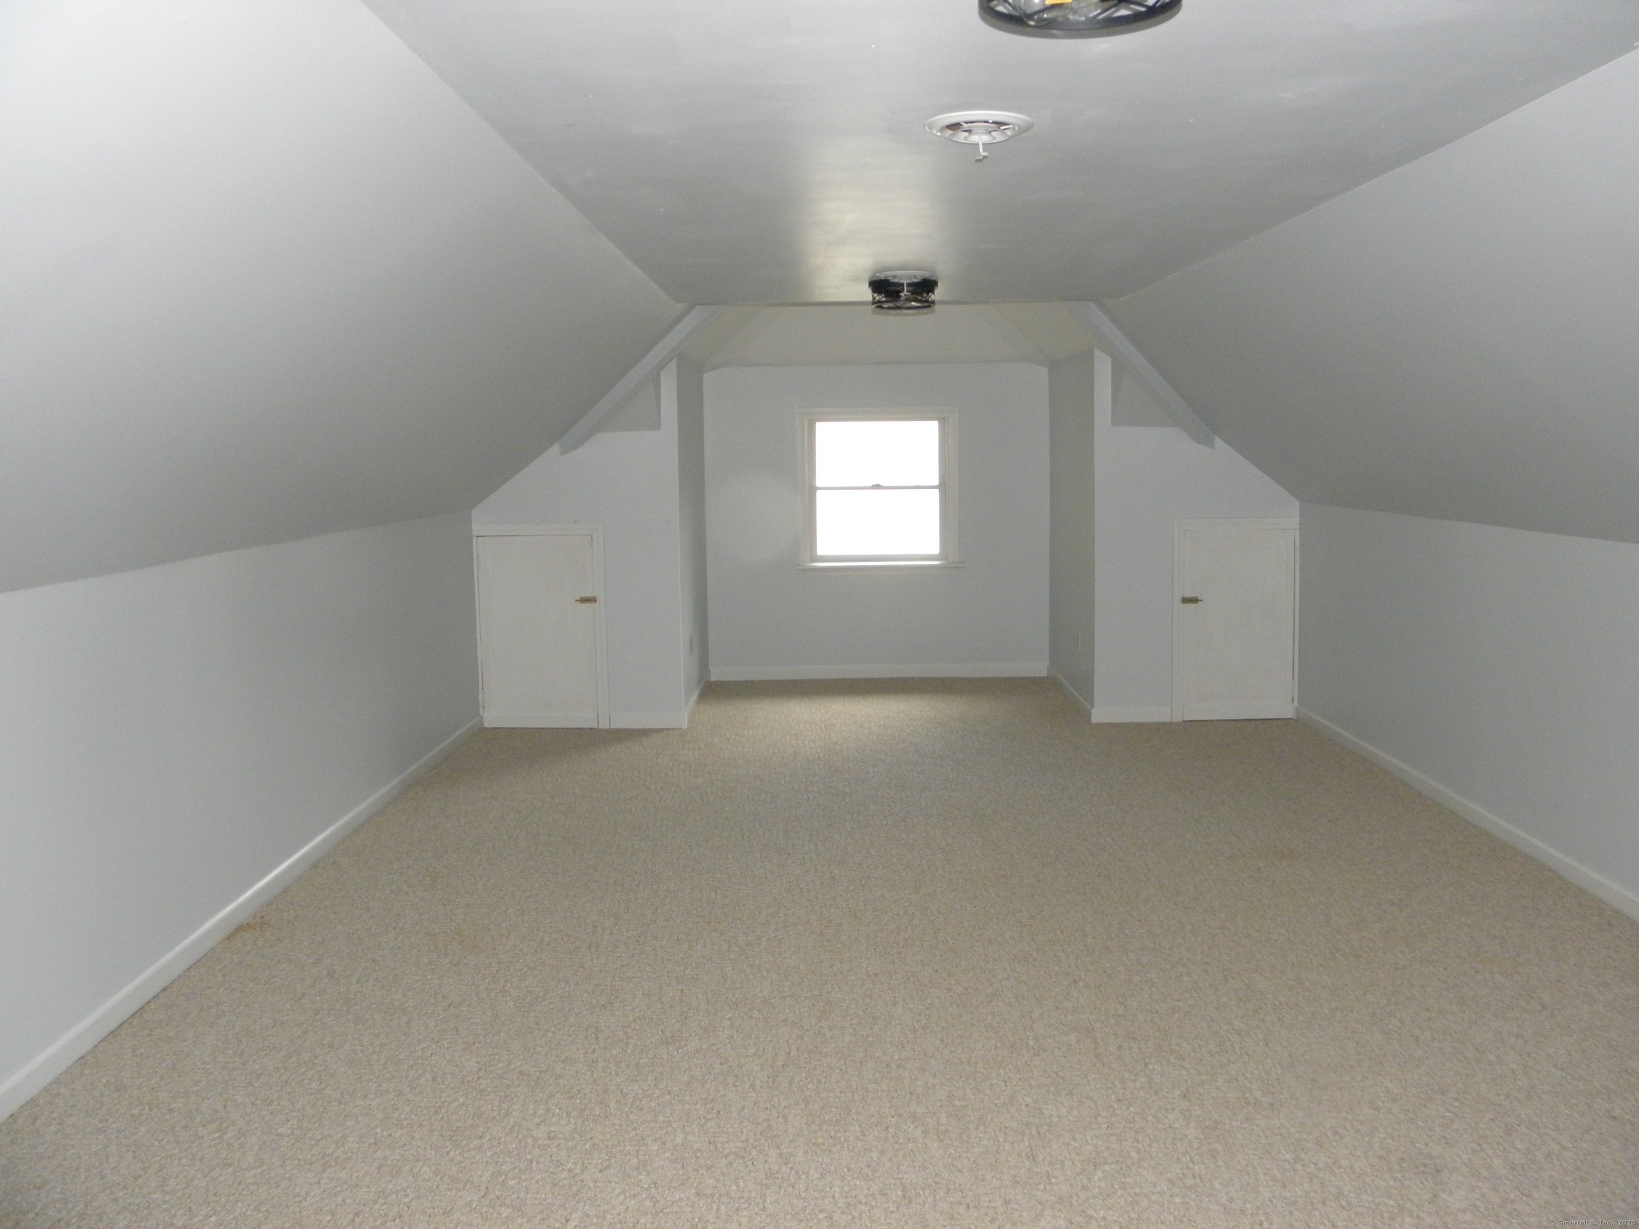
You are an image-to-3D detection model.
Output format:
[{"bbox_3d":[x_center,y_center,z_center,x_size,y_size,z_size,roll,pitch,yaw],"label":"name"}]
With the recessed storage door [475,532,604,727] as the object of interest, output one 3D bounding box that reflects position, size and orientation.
[{"bbox_3d":[-1.542,0.089,7.396,0.711,1.108,0.050,-1,7,1],"label":"recessed storage door"}]

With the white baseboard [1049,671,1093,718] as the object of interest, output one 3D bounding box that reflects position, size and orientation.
[{"bbox_3d":[1.526,0.468,8.160,0.016,0.088,1.498,-1,7,1],"label":"white baseboard"}]

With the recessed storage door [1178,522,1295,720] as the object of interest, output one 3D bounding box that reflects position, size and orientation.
[{"bbox_3d":[2.300,0.033,7.359,0.701,1.130,0.050,-1,7,1],"label":"recessed storage door"}]

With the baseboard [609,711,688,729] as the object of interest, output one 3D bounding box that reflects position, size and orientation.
[{"bbox_3d":[-0.959,0.593,7.448,0.434,0.086,0.016,-1,7,1],"label":"baseboard"}]

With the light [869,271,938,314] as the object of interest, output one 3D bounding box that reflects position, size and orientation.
[{"bbox_3d":[0.319,-1.222,4.999,0.267,0.110,0.267,-1,7,1],"label":"light"}]

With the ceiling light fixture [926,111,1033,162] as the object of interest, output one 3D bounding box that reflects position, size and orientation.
[{"bbox_3d":[0.322,-0.954,2.669,0.216,0.060,0.217,-1,7,1],"label":"ceiling light fixture"}]

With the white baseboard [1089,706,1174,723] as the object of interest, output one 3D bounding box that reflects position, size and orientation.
[{"bbox_3d":[1.746,0.559,7.423,0.453,0.086,0.016,-1,7,1],"label":"white baseboard"}]

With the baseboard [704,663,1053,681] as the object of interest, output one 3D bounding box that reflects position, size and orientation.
[{"bbox_3d":[0.405,0.387,8.922,2.277,0.088,0.016,-1,7,1],"label":"baseboard"}]

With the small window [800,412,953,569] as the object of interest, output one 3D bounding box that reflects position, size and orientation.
[{"bbox_3d":[0.385,-0.827,8.776,0.981,1.003,0.090,-1,7,1],"label":"small window"}]

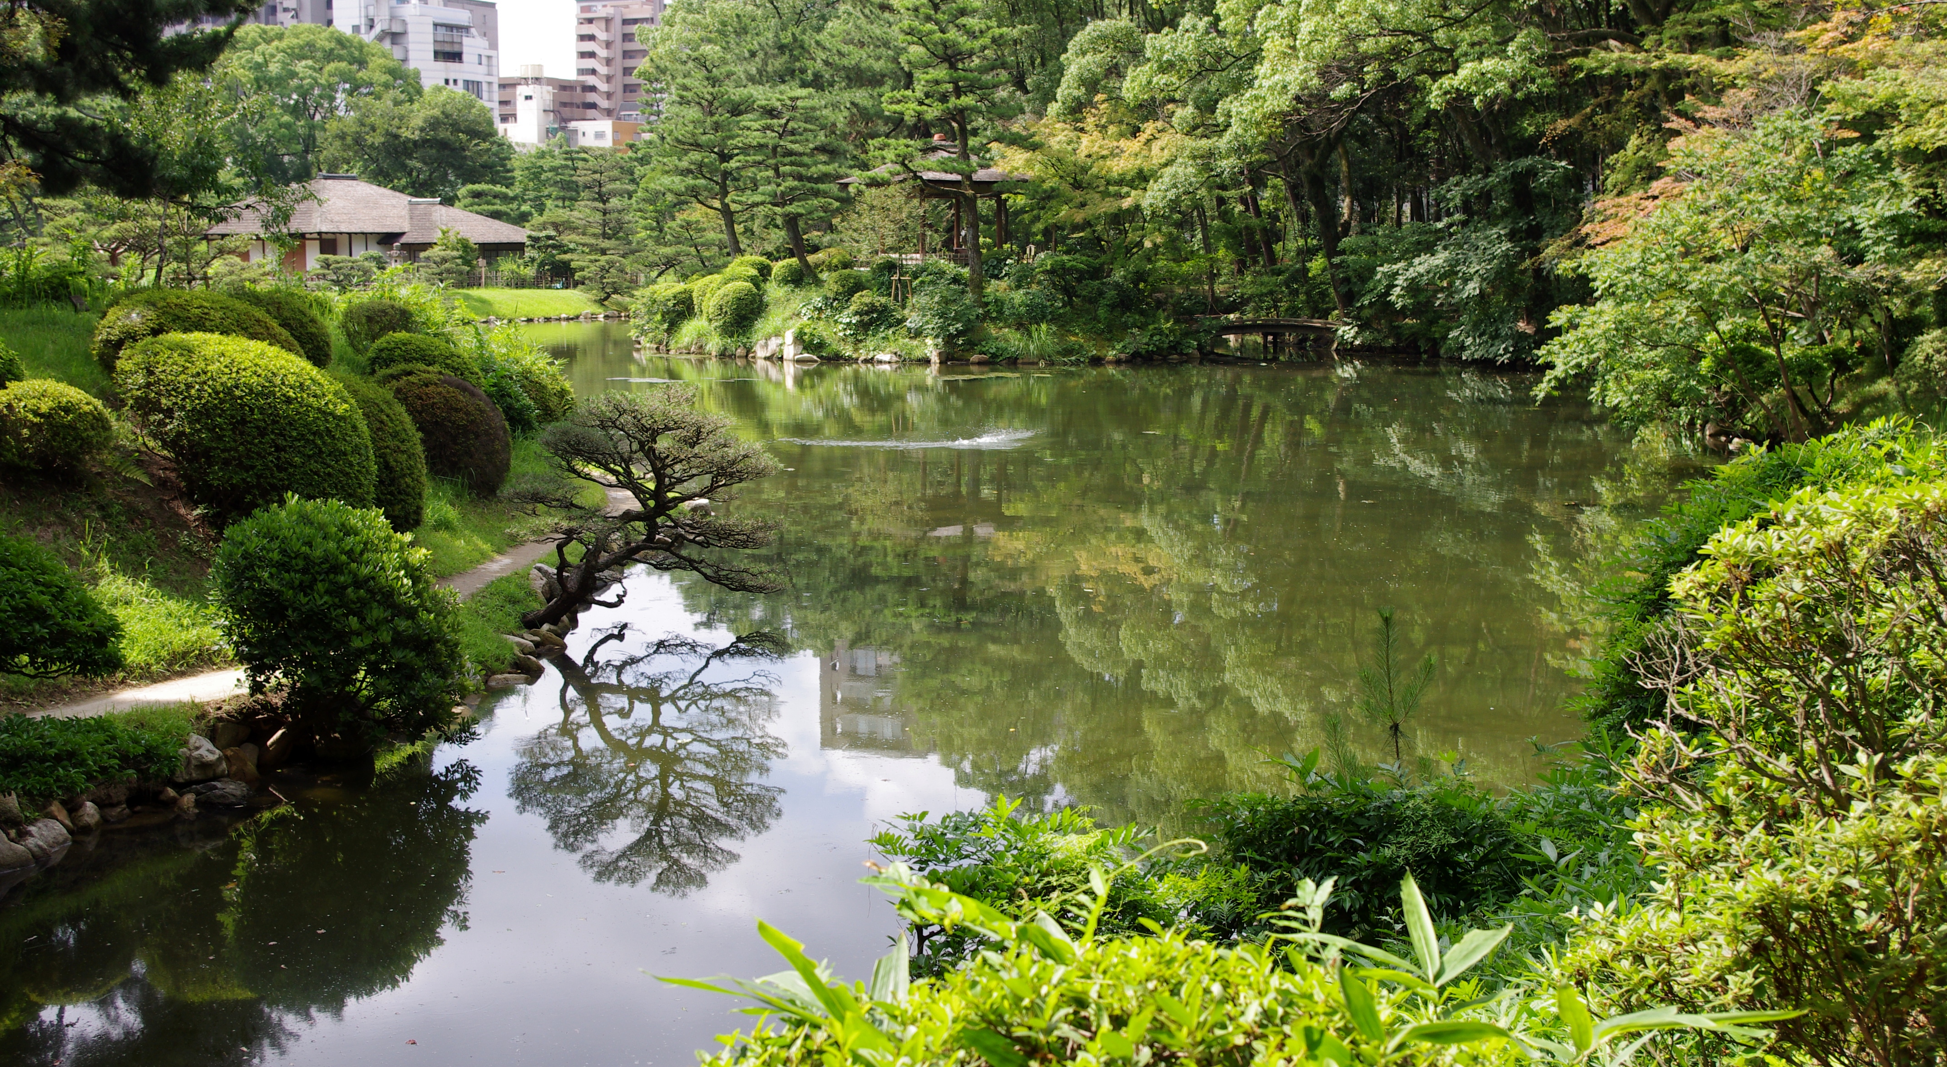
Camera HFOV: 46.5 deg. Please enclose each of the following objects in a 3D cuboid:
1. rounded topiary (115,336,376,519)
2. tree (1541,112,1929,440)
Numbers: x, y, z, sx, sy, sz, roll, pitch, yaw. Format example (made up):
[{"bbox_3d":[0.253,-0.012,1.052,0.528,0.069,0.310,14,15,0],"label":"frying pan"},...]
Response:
[{"bbox_3d":[-5.075,-0.757,15.800,1.720,1.250,1.600,-2,7,-18],"label":"rounded topiary"},{"bbox_3d":[12.407,-4.141,36.975,5.800,5.248,5.500,2,8,18],"label":"tree"}]

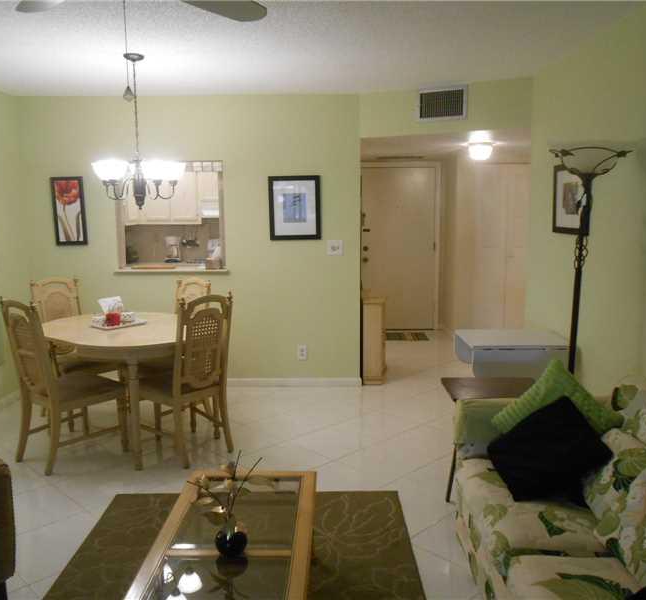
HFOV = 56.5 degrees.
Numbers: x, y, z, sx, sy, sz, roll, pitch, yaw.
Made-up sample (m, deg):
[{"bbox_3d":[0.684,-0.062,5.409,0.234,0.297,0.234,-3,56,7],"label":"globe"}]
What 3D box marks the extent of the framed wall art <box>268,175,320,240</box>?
[{"bbox_3d":[-0.226,-0.749,4.928,0.417,0.519,0.026,0,9,1],"label":"framed wall art"}]

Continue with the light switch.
[{"bbox_3d":[0.103,-0.430,4.976,0.122,0.122,0.014,0,9,1],"label":"light switch"}]

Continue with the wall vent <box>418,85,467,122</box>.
[{"bbox_3d":[0.915,-1.498,4.589,0.382,0.255,0.030,3,9,24],"label":"wall vent"}]

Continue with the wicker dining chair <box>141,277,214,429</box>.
[{"bbox_3d":[-1.103,0.387,4.258,0.470,1.025,0.560,6,11,39],"label":"wicker dining chair"}]

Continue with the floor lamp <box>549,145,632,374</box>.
[{"bbox_3d":[1.296,0.132,3.112,0.410,1.800,0.410,0,9,1],"label":"floor lamp"}]

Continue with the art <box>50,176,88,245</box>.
[{"bbox_3d":[-2.104,-0.730,4.967,0.270,0.555,0.030,-1,8,0],"label":"art"}]

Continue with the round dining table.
[{"bbox_3d":[-1.250,0.548,4.011,1.300,0.755,1.040,7,12,42],"label":"round dining table"}]

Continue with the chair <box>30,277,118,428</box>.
[{"bbox_3d":[-1.812,0.369,4.428,0.560,1.025,0.470,6,11,40],"label":"chair"}]

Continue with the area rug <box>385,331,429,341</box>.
[{"bbox_3d":[0.899,0.438,7.272,0.740,0.012,0.470,-1,8,0],"label":"area rug"}]

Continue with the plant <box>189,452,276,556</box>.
[{"bbox_3d":[-0.305,0.662,2.006,0.290,0.335,0.230,-1,8,0],"label":"plant"}]

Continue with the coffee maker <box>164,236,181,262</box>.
[{"bbox_3d":[-1.737,-0.583,6.943,0.170,0.300,0.200,1,9,10],"label":"coffee maker"}]

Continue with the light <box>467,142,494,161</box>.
[{"bbox_3d":[1.454,-1.360,5.545,0.235,0.150,0.235,-1,8,0],"label":"light"}]

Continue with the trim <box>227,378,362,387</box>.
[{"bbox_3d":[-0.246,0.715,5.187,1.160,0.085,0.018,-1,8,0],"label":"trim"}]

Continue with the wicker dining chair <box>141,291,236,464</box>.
[{"bbox_3d":[-0.864,0.450,3.751,0.560,1.020,0.480,8,12,43],"label":"wicker dining chair"}]

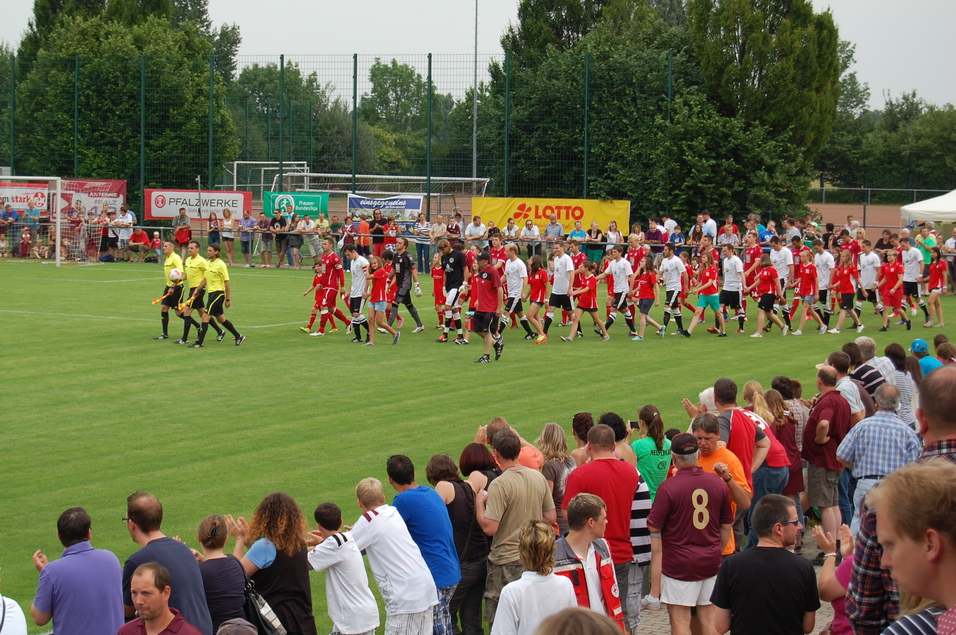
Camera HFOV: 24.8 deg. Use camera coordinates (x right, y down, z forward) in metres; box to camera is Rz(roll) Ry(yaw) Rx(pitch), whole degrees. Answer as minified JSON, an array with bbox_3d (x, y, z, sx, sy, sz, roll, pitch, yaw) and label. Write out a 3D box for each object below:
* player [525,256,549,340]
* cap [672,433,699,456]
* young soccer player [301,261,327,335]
[{"bbox_3d":[1.098,-0.331,38.877,0.520,1.560,0.460,-1,4,-30],"label":"player"},{"bbox_3d":[1.268,0.774,13.429,0.170,0.130,0.250,0,4,-14],"label":"cap"},{"bbox_3d":[-2.899,-0.374,39.900,0.580,1.300,0.420,-1,4,-29],"label":"young soccer player"}]

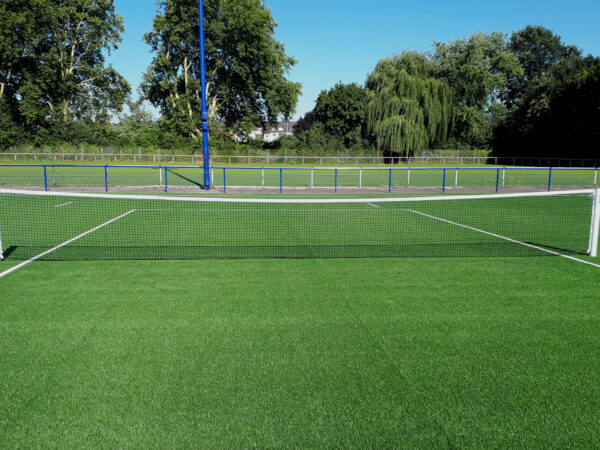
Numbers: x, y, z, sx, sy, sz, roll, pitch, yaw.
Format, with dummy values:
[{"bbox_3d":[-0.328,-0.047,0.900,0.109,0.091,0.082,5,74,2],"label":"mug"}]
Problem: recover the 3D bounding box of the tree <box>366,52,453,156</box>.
[{"bbox_3d":[16.650,-17.510,71.240,13.080,16.780,13.000,0,8,0],"label":"tree"}]

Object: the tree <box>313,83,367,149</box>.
[{"bbox_3d":[7.260,-16.450,76.440,10.440,13.210,10.500,0,8,0],"label":"tree"}]

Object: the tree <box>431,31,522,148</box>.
[{"bbox_3d":[28.980,-20.950,77.820,15.950,21.720,15.500,0,8,0],"label":"tree"}]

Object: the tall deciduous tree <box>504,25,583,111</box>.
[{"bbox_3d":[40.910,-21.410,77.750,14.600,22.650,14.500,0,8,0],"label":"tall deciduous tree"}]

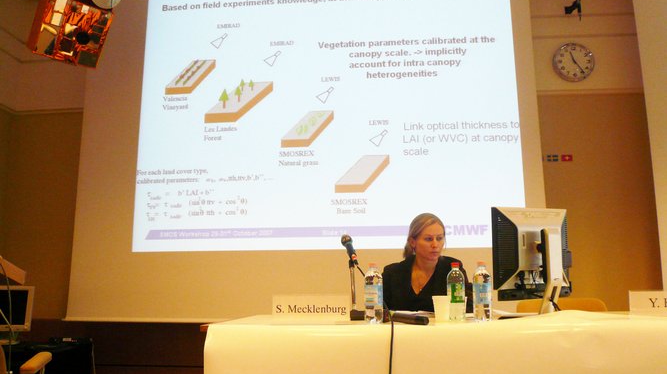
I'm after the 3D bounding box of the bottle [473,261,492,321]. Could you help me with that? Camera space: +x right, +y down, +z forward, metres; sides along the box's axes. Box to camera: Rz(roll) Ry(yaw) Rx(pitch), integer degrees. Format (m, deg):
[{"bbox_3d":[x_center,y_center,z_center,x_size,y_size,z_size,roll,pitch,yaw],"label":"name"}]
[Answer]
[{"bbox_3d":[0.541,0.380,1.960,0.066,0.217,0.066,-1,-10,4],"label":"bottle"}]

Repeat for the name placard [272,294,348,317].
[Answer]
[{"bbox_3d":[-0.086,0.464,2.090,0.293,0.090,0.080,-1,-10,4],"label":"name placard"}]

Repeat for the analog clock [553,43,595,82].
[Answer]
[{"bbox_3d":[1.683,-0.879,3.780,0.287,0.287,0.050,-1,-10,5],"label":"analog clock"}]

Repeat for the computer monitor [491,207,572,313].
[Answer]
[{"bbox_3d":[0.810,0.296,2.128,0.380,0.428,0.200,4,-11,-23],"label":"computer monitor"}]

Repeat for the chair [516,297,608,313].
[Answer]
[{"bbox_3d":[1.139,0.909,2.404,0.540,0.795,0.560,-1,-10,4],"label":"chair"}]

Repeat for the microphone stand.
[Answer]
[{"bbox_3d":[0.090,0.377,1.990,0.090,0.232,0.100,-1,-10,4],"label":"microphone stand"}]

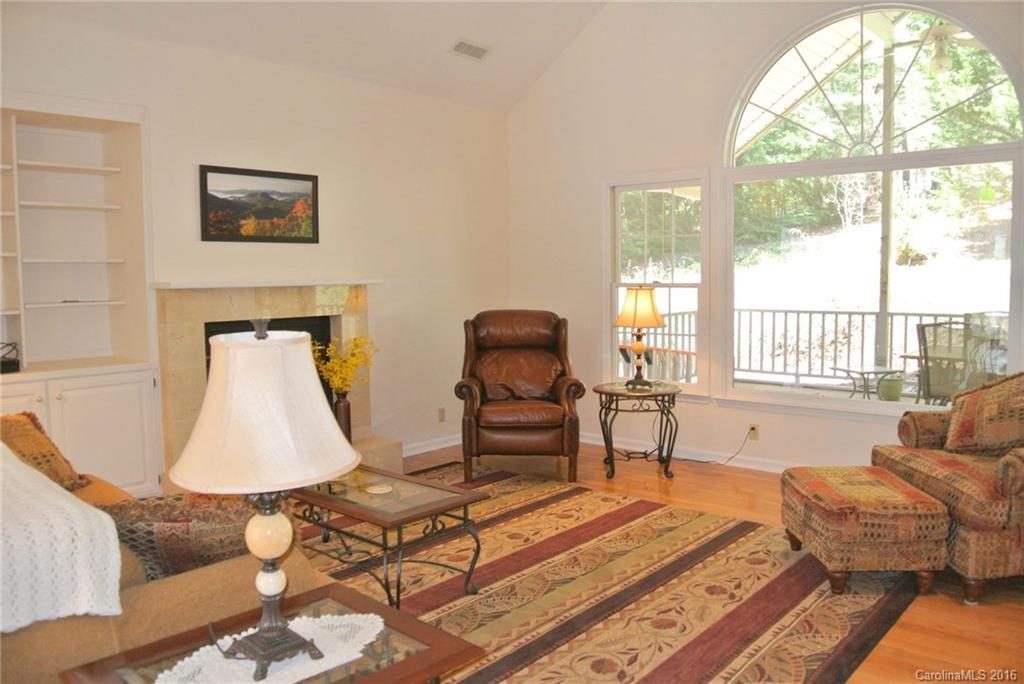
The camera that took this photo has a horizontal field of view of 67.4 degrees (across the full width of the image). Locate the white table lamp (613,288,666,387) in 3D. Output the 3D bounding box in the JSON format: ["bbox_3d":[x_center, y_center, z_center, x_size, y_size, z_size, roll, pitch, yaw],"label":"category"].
[{"bbox_3d":[0.903,-0.035,5.447,0.385,0.722,0.385,0,5,0],"label":"white table lamp"}]

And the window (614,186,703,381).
[{"bbox_3d":[1.118,-0.452,5.917,0.748,1.551,0.090,3,6,38],"label":"window"}]

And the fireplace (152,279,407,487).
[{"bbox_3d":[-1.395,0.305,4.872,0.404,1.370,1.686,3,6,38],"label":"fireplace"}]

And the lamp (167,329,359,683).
[{"bbox_3d":[-0.516,0.311,1.605,0.394,0.717,0.394,3,6,38],"label":"lamp"}]

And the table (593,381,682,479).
[{"bbox_3d":[0.904,0.619,5.501,0.631,0.601,0.631,0,5,0],"label":"table"}]

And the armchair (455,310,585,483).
[{"bbox_3d":[0.059,0.356,5.580,0.868,1.124,0.907,0,5,1],"label":"armchair"}]

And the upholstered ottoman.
[{"bbox_3d":[1.629,0.886,3.613,0.492,0.386,0.640,0,5,1],"label":"upholstered ottoman"}]

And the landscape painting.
[{"bbox_3d":[-1.549,-0.849,4.826,0.030,0.442,0.846,3,6,38],"label":"landscape painting"}]

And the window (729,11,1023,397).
[{"bbox_3d":[2.255,-0.859,4.966,1.737,2.505,0.100,3,6,38],"label":"window"}]

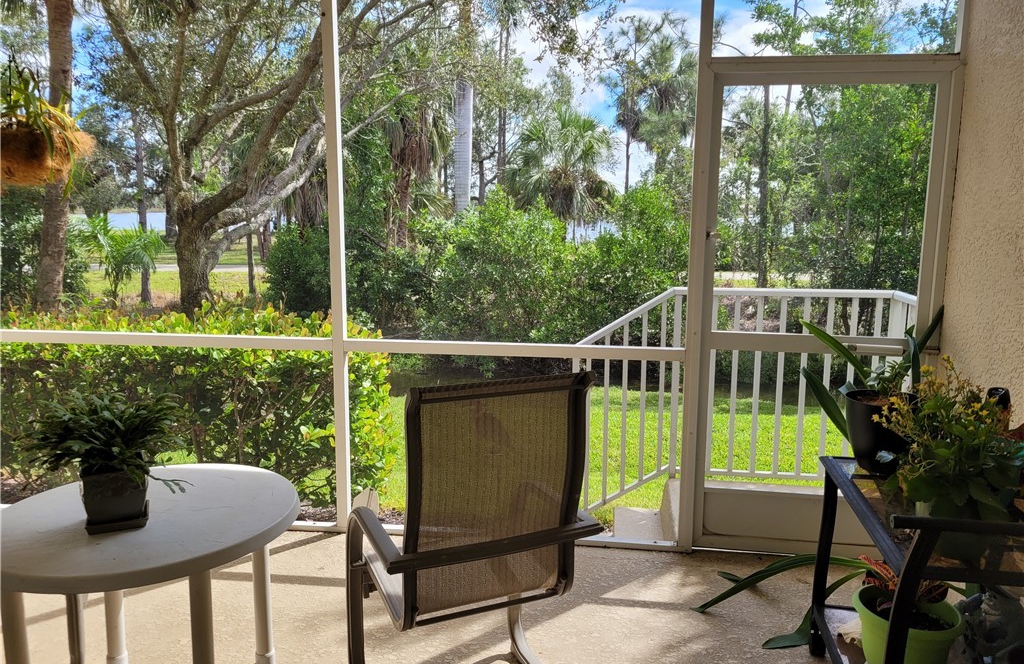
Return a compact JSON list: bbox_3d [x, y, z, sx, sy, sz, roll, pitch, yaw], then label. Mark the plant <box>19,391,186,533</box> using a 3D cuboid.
[{"bbox_3d":[-1.028,0.311,1.937,0.420,0.350,0.360,1,9,6],"label":"plant"}]

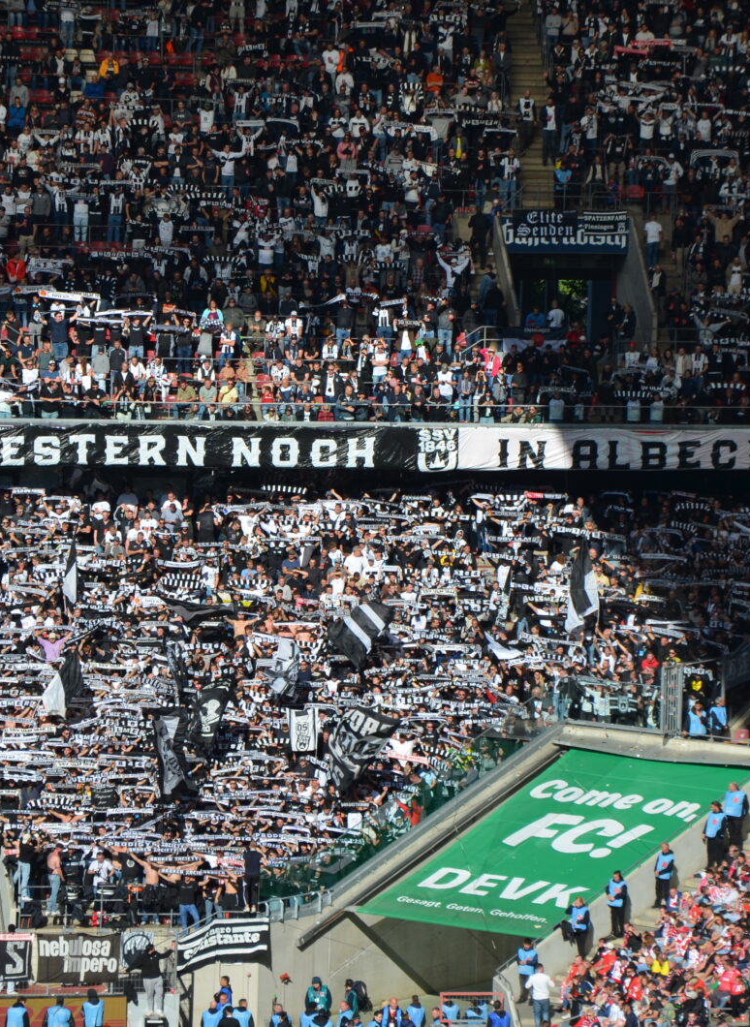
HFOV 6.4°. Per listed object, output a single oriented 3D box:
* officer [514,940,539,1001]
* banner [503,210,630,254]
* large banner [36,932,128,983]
[{"bbox_3d":[3.942,11.877,175.000,0.580,1.640,0.400,3,6,18],"label":"officer"},{"bbox_3d":[5.510,-8.111,194.300,3.650,1.200,0.100,0,6,-8],"label":"banner"},{"bbox_3d":[-7.412,11.268,171.000,2.320,1.240,0.100,0,6,-8],"label":"large banner"}]

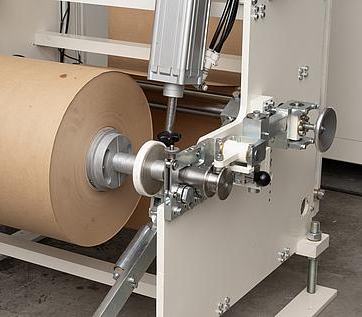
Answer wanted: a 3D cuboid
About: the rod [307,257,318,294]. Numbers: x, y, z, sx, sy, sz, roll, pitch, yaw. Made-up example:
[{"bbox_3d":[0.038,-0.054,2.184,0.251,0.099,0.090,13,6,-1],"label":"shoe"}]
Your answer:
[{"bbox_3d":[0.480,0.418,3.218,0.031,0.161,0.031,0,18,0],"label":"rod"}]

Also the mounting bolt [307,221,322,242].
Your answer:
[{"bbox_3d":[0.481,0.260,3.168,0.053,0.064,0.053,11,21,30],"label":"mounting bolt"}]

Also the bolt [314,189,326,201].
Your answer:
[{"bbox_3d":[0.512,0.135,3.236,0.034,0.031,0.031,11,21,30],"label":"bolt"}]

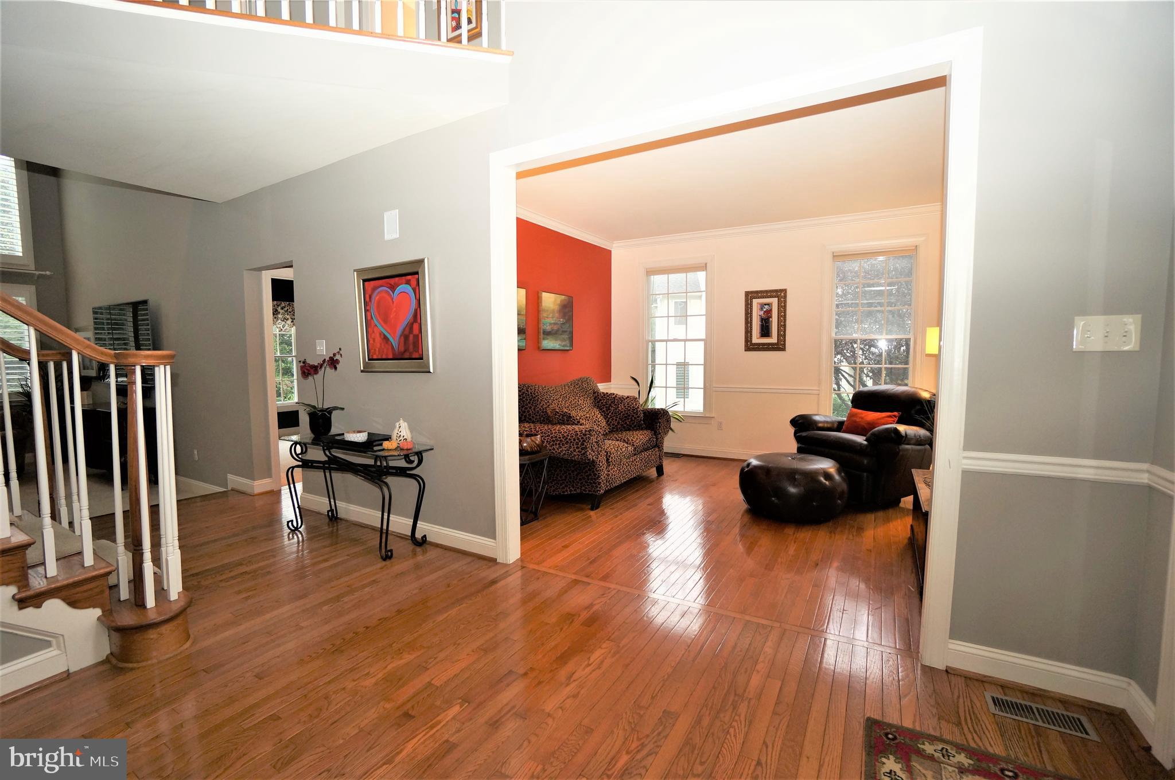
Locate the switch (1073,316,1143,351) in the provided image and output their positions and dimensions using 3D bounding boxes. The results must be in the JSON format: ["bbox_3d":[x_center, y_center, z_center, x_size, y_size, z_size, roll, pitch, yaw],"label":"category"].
[{"bbox_3d":[1.832,-0.198,1.727,0.170,0.126,0.014,2,5,29],"label":"switch"}]

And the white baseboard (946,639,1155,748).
[{"bbox_3d":[1.669,1.101,1.809,0.525,0.127,0.200,2,5,29],"label":"white baseboard"}]

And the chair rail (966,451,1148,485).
[{"bbox_3d":[1.716,0.291,1.819,0.515,0.080,0.027,2,5,29],"label":"chair rail"}]

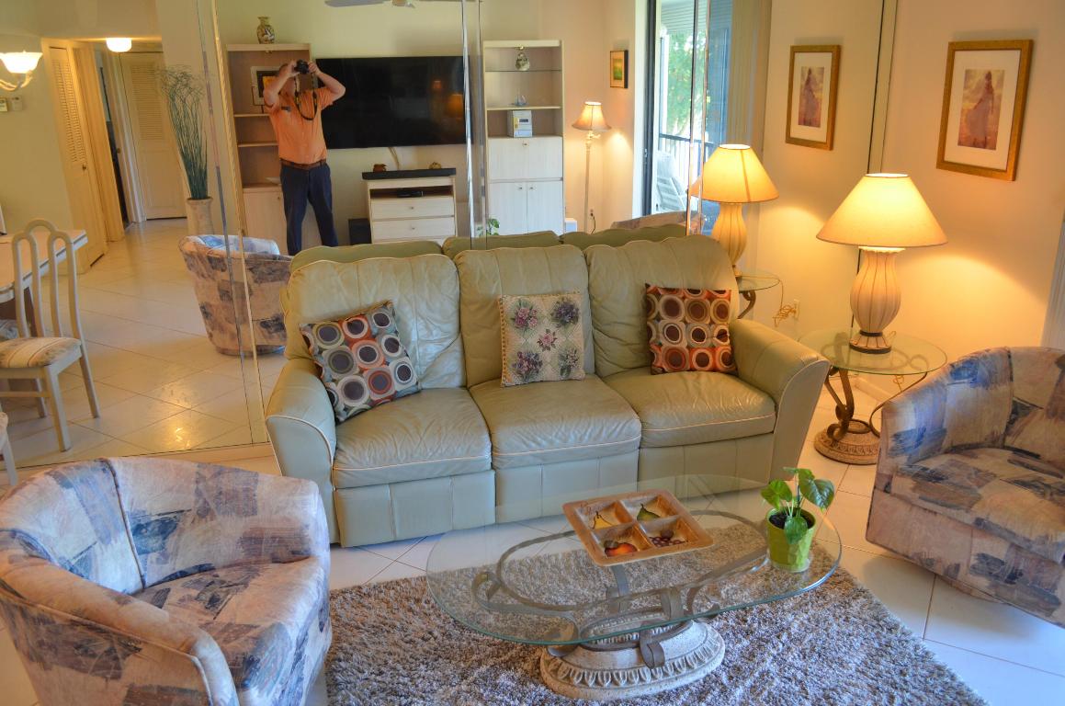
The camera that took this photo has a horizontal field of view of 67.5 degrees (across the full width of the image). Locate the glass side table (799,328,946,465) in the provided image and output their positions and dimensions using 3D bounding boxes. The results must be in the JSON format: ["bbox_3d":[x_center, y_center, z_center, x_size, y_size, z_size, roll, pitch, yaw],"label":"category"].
[{"bbox_3d":[1.445,0.197,3.486,0.620,0.475,0.620,-6,20,-14],"label":"glass side table"}]

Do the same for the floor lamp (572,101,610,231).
[{"bbox_3d":[0.528,-1.592,7.285,0.375,1.380,0.375,-1,19,0],"label":"floor lamp"}]

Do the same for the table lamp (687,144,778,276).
[{"bbox_3d":[1.111,-0.785,4.496,0.525,0.745,0.525,-6,20,-14],"label":"table lamp"}]

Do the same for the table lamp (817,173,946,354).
[{"bbox_3d":[1.440,-0.373,3.324,0.525,0.745,0.525,-6,20,-14],"label":"table lamp"}]

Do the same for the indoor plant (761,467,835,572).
[{"bbox_3d":[0.667,0.410,2.032,0.215,0.265,0.200,-6,20,-14],"label":"indoor plant"}]

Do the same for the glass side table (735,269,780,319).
[{"bbox_3d":[1.101,-0.232,4.723,0.620,0.475,0.620,-6,20,-14],"label":"glass side table"}]

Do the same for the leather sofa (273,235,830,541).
[{"bbox_3d":[0.059,0.058,3.273,2.180,0.910,0.830,-6,20,-14],"label":"leather sofa"}]

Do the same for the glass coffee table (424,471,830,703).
[{"bbox_3d":[0.290,0.694,2.211,1.160,0.385,0.690,-7,20,-16],"label":"glass coffee table"}]

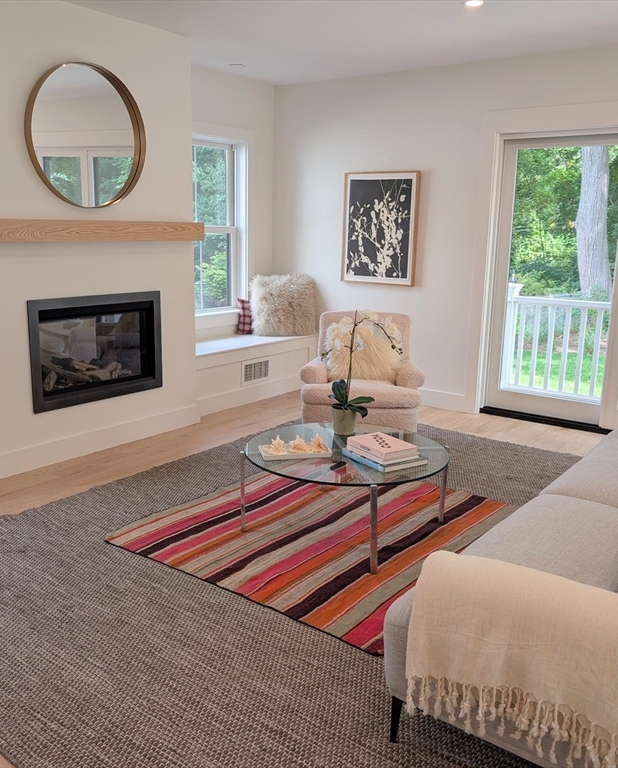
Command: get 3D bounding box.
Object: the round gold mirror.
[{"bbox_3d":[-1.228,-1.382,3.974,0.060,0.765,0.765,10,15,35],"label":"round gold mirror"}]

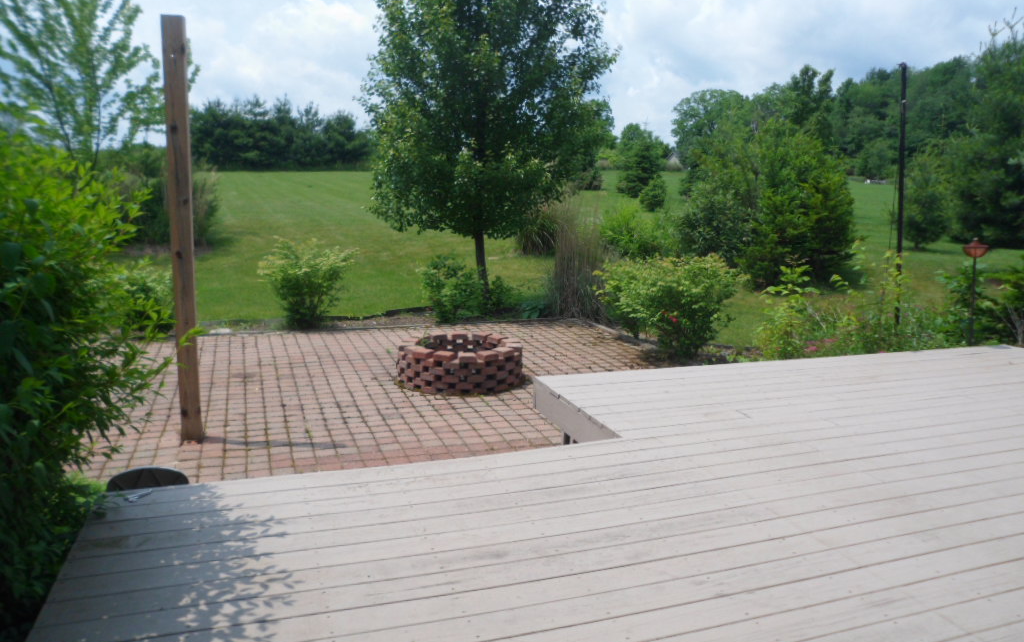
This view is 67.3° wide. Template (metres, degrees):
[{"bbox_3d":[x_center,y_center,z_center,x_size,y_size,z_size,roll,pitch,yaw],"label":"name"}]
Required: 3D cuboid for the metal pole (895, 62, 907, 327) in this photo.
[{"bbox_3d":[4.801,-1.445,9.495,0.065,3.374,0.065,-4,10,1],"label":"metal pole"}]

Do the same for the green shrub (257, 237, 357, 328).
[{"bbox_3d":[-2.645,-0.496,9.900,1.287,1.176,1.150,1,10,0],"label":"green shrub"}]

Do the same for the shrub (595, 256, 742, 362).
[{"bbox_3d":[1.801,-0.173,8.850,1.657,1.180,1.400,1,10,0],"label":"shrub"}]

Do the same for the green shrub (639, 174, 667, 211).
[{"bbox_3d":[6.942,-6.349,38.000,1.383,1.906,1.350,1,10,0],"label":"green shrub"}]

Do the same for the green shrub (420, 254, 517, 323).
[{"bbox_3d":[-0.591,-0.442,10.450,1.304,0.966,1.100,1,10,0],"label":"green shrub"}]

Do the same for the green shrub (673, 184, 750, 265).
[{"bbox_3d":[4.228,-2.013,16.300,1.653,1.829,1.500,1,10,0],"label":"green shrub"}]

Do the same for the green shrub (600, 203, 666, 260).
[{"bbox_3d":[2.780,-2.014,17.600,1.510,1.371,1.400,1,10,0],"label":"green shrub"}]

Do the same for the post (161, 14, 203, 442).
[{"bbox_3d":[-2.303,-0.578,5.388,0.145,2.949,0.145,-2,11,-19],"label":"post"}]

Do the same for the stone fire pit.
[{"bbox_3d":[-0.500,0.390,7.500,1.208,0.344,1.208,1,10,0],"label":"stone fire pit"}]

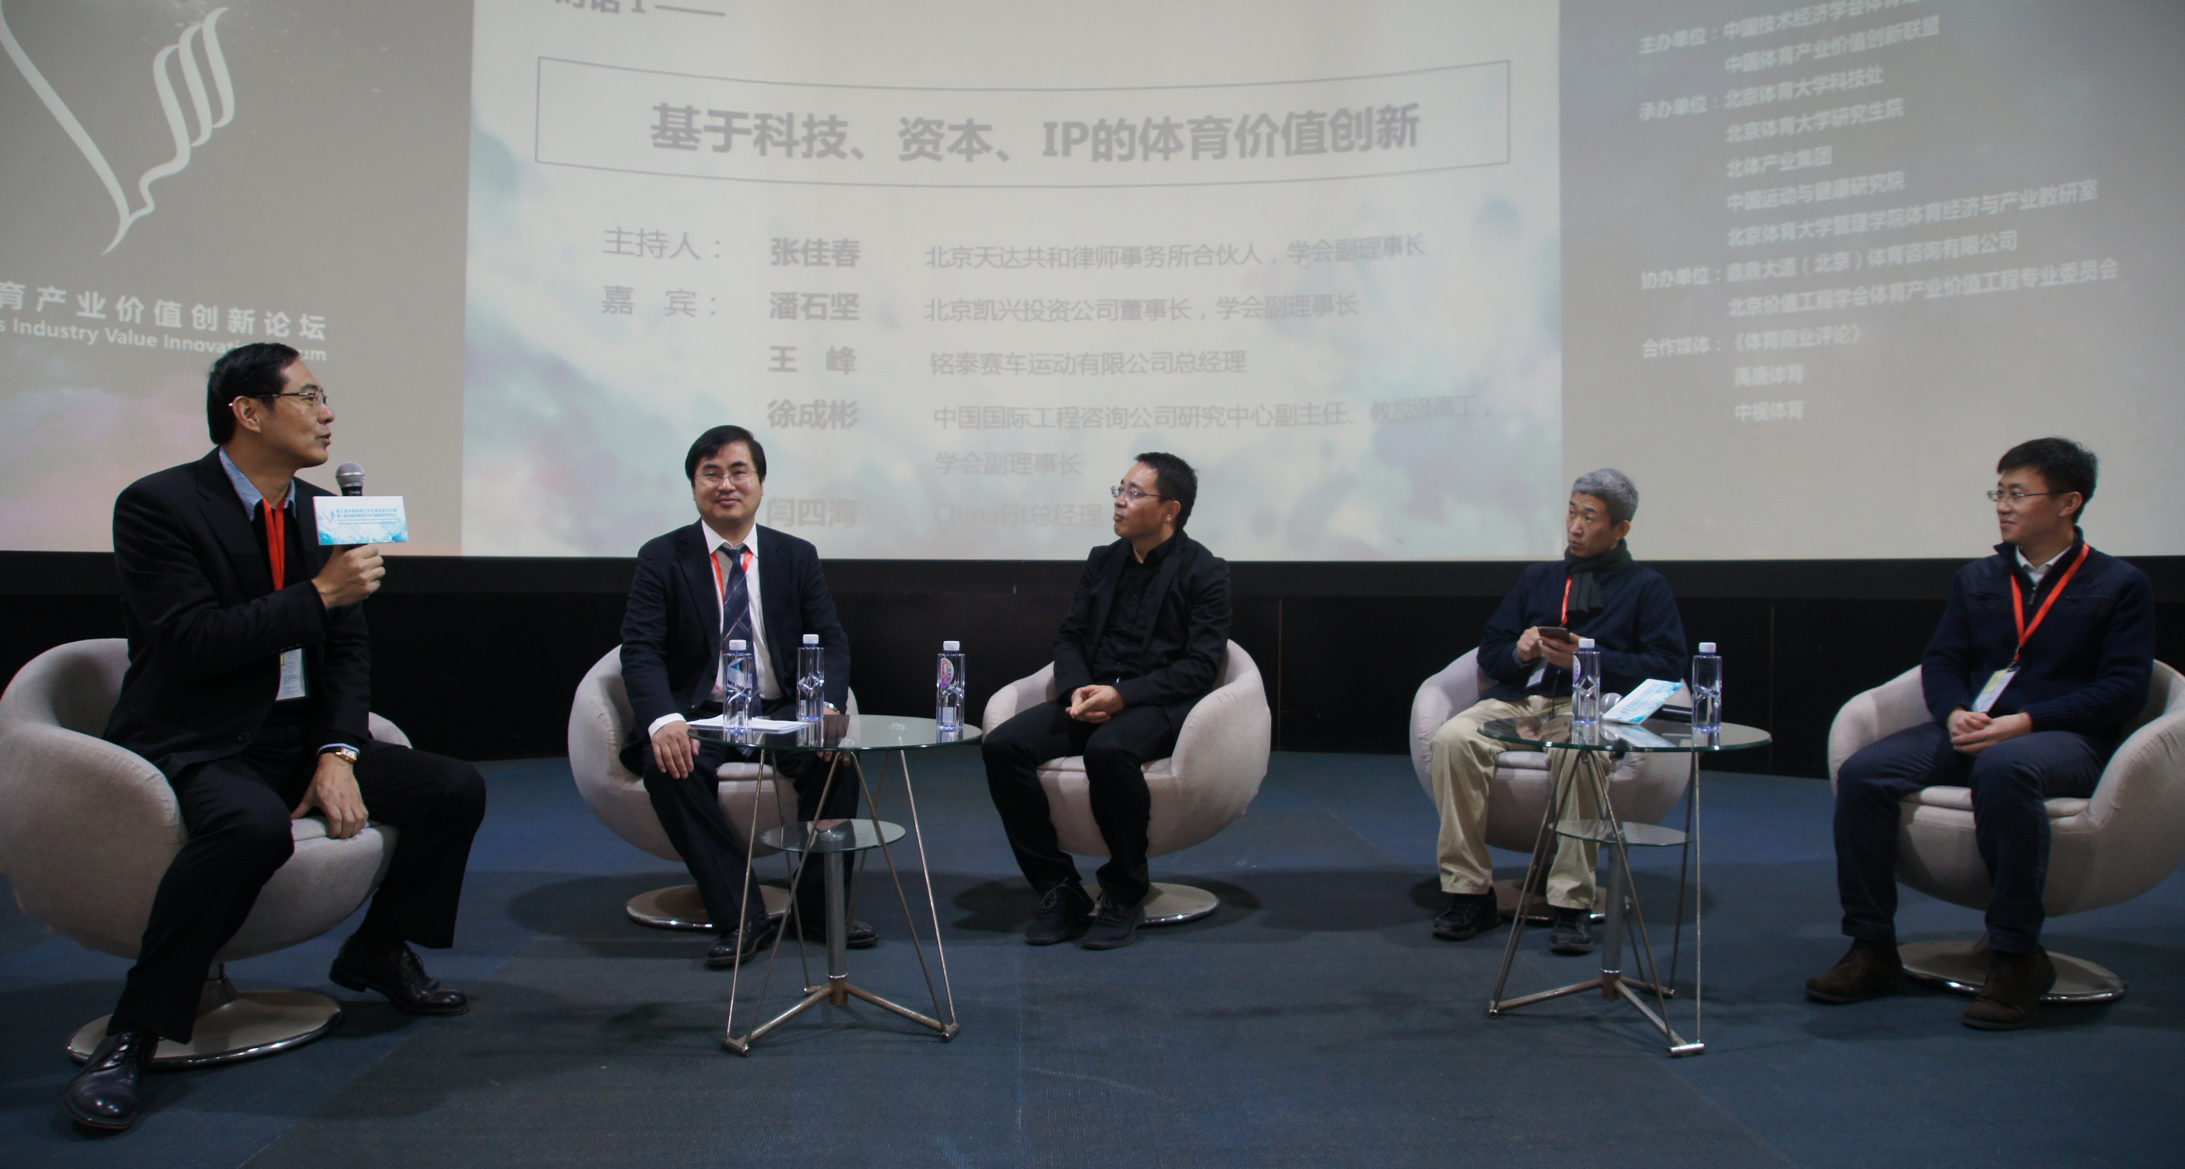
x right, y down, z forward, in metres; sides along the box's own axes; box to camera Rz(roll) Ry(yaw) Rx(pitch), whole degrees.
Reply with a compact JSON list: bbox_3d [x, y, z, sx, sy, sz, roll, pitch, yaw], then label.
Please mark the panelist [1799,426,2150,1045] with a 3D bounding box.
[{"bbox_3d":[2.022,0.283,3.269,0.620,1.255,0.820,0,0,43],"label":"panelist"}]

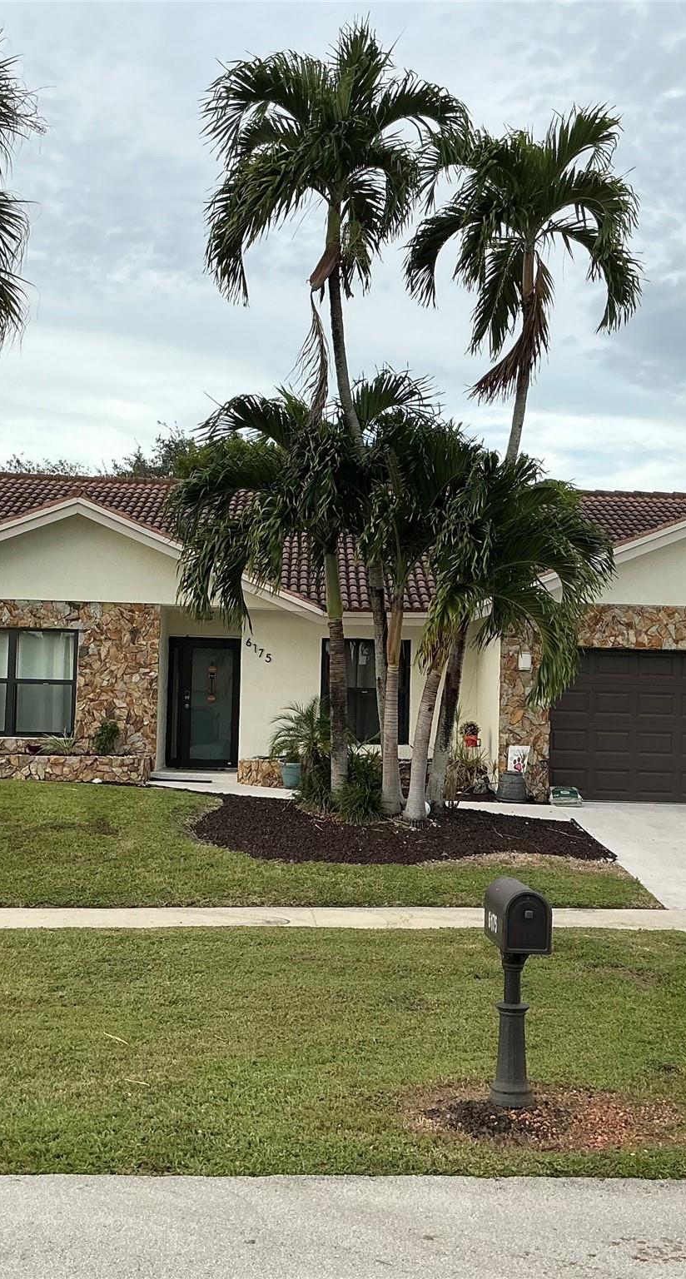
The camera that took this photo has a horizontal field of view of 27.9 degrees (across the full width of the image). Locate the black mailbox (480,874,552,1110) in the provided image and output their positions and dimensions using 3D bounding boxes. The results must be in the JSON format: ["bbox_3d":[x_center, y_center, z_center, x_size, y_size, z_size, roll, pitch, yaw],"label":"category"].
[{"bbox_3d":[0.688,1.403,5.457,0.180,0.865,0.500,2,-3,-3],"label":"black mailbox"}]

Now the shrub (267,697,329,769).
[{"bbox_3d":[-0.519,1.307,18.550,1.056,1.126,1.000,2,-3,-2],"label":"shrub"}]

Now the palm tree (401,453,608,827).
[{"bbox_3d":[2.071,-0.040,17.199,2.501,4.458,2.600,2,-3,-2],"label":"palm tree"}]

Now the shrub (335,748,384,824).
[{"bbox_3d":[0.202,1.770,16.744,0.647,0.869,0.680,2,-3,-2],"label":"shrub"}]

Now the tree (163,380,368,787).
[{"bbox_3d":[-0.886,-0.571,17.536,2.537,5.196,2.700,2,-3,-2],"label":"tree"}]

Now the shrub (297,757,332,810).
[{"bbox_3d":[-0.335,1.799,17.327,0.519,0.700,0.550,2,-3,-2],"label":"shrub"}]

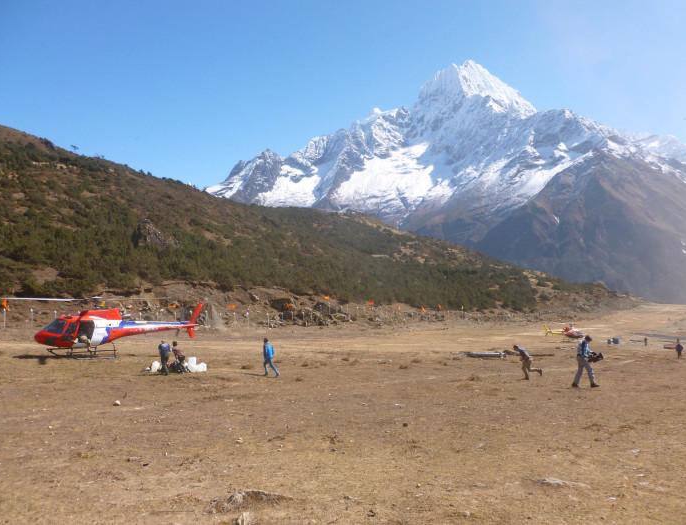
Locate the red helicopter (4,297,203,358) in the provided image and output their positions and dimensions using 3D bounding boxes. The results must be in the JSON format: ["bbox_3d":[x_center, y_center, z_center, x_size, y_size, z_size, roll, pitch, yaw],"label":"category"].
[{"bbox_3d":[-12.372,3.670,33.052,9.300,3.350,11.200,-3,-4,39],"label":"red helicopter"}]

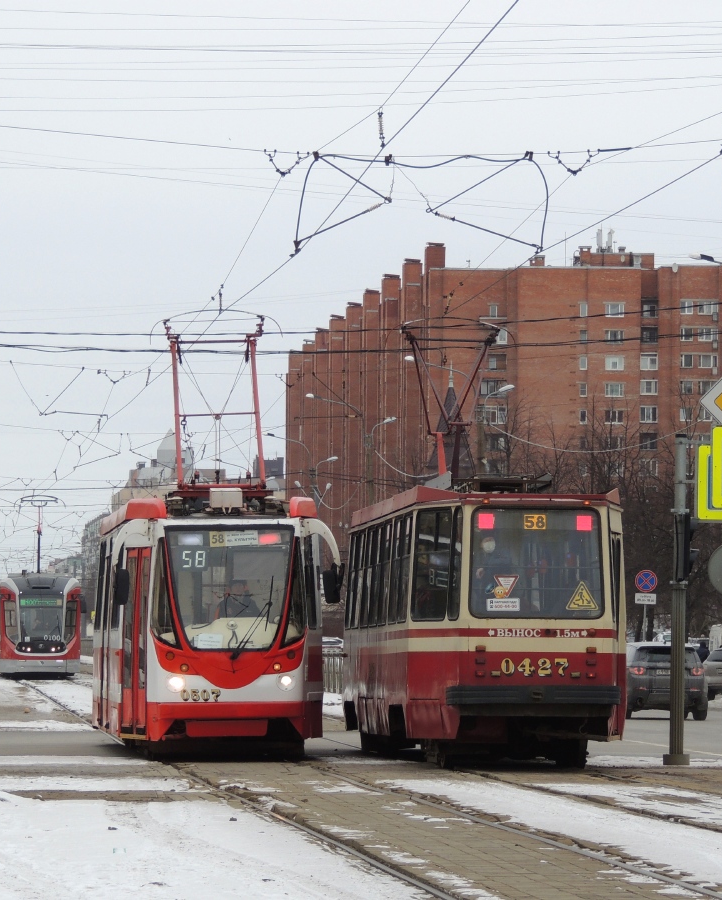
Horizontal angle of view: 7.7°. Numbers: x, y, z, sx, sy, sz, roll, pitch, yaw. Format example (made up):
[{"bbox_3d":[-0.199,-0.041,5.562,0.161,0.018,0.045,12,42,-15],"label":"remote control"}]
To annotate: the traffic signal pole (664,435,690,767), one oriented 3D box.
[{"bbox_3d":[3.823,1.815,64.800,0.270,4.000,0.270,0,-2,-5],"label":"traffic signal pole"}]

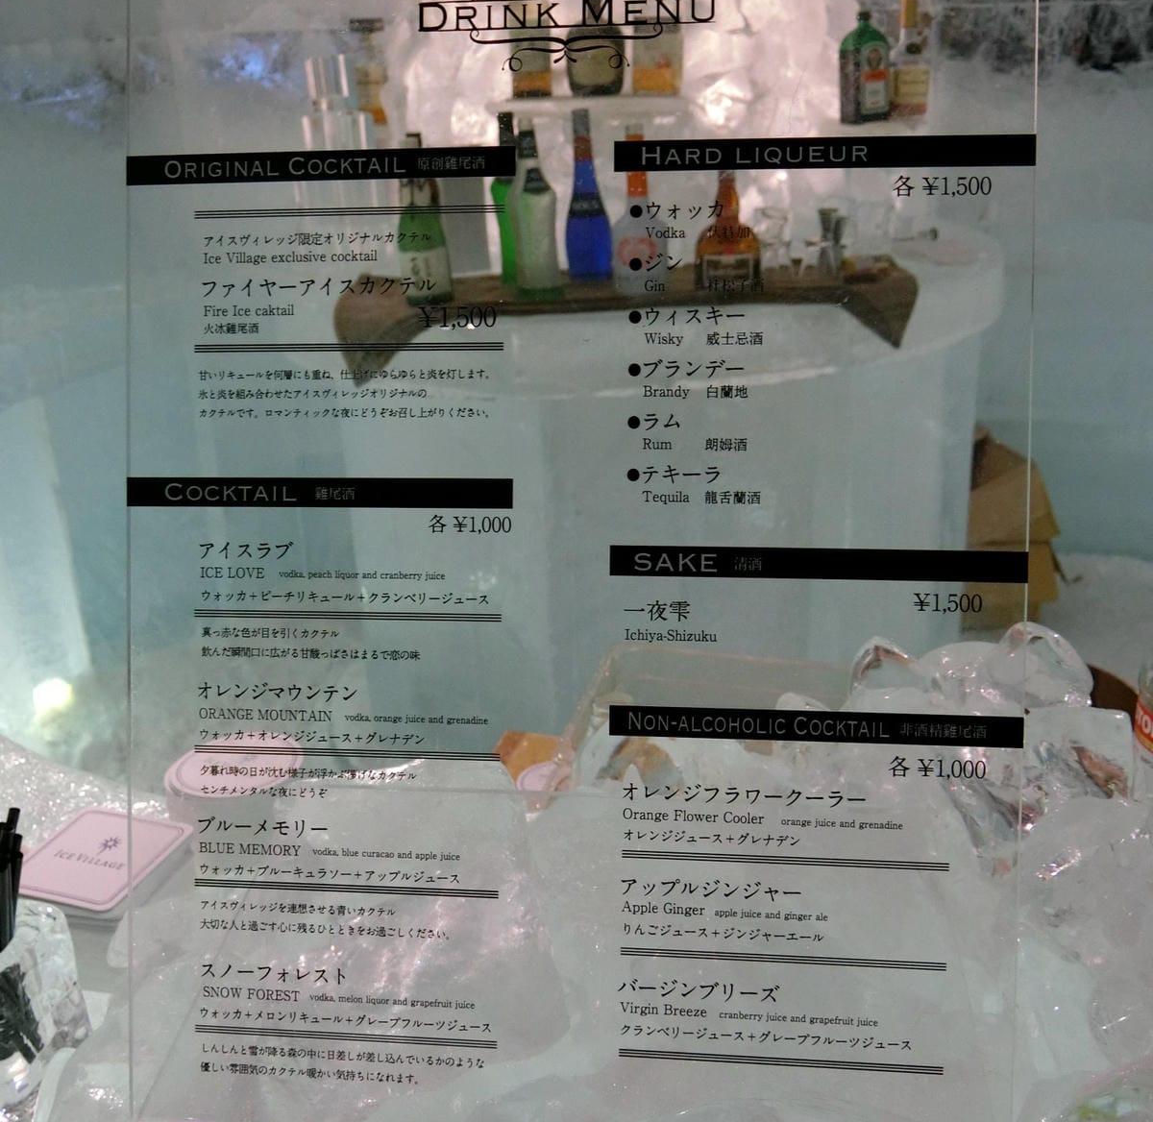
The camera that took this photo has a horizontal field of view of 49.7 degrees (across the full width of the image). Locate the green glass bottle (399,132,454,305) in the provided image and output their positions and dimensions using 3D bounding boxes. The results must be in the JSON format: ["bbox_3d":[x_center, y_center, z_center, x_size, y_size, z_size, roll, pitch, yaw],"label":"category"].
[{"bbox_3d":[-0.263,-0.581,2.114,0.082,0.277,0.082,-1,23,6],"label":"green glass bottle"}]

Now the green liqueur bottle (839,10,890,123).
[{"bbox_3d":[0.656,-1.119,2.821,0.093,0.236,0.066,-14,25,-25],"label":"green liqueur bottle"}]

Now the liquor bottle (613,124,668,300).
[{"bbox_3d":[0.106,-0.601,2.135,0.095,0.276,0.095,0,23,8],"label":"liquor bottle"}]

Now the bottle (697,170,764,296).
[{"bbox_3d":[0.260,-0.577,2.127,0.107,0.219,0.107,0,23,7],"label":"bottle"}]

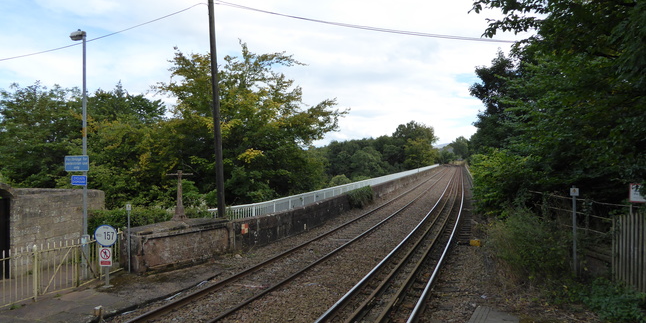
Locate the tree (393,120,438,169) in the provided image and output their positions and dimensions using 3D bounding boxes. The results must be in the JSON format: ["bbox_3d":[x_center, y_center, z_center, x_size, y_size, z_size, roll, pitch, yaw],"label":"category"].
[{"bbox_3d":[26.800,-3.200,130.000,13.300,16.500,12.500,0,0,11],"label":"tree"}]

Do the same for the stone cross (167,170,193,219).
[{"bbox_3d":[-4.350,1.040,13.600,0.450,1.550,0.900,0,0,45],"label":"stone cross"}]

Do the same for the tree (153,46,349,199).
[{"bbox_3d":[-4.150,-1.700,26.000,11.000,10.600,10.000,0,0,-9],"label":"tree"}]

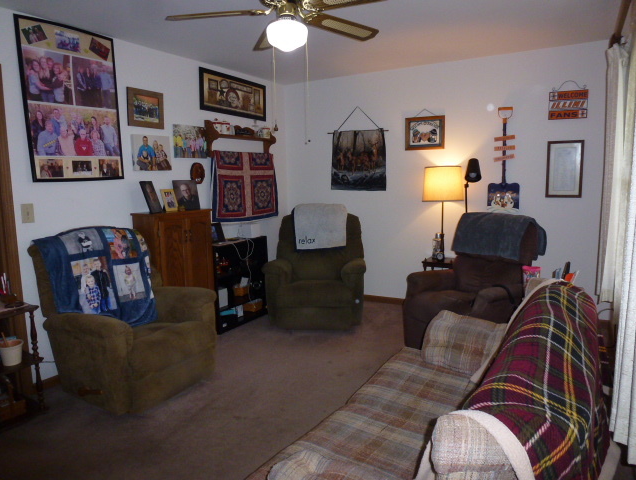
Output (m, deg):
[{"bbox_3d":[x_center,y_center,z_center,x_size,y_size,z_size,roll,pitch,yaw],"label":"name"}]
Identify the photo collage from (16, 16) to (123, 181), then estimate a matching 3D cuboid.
[{"bbox_3d":[-1.666,-0.926,3.063,0.022,1.026,0.663,4,10,31],"label":"photo collage"}]

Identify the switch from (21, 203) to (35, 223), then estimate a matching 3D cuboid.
[{"bbox_3d":[-1.860,-0.169,2.853,0.010,0.121,0.076,4,10,31],"label":"switch"}]

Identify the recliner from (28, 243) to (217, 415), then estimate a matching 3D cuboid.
[{"bbox_3d":[-1.271,0.472,3.027,0.864,1.033,0.894,4,10,31],"label":"recliner"}]

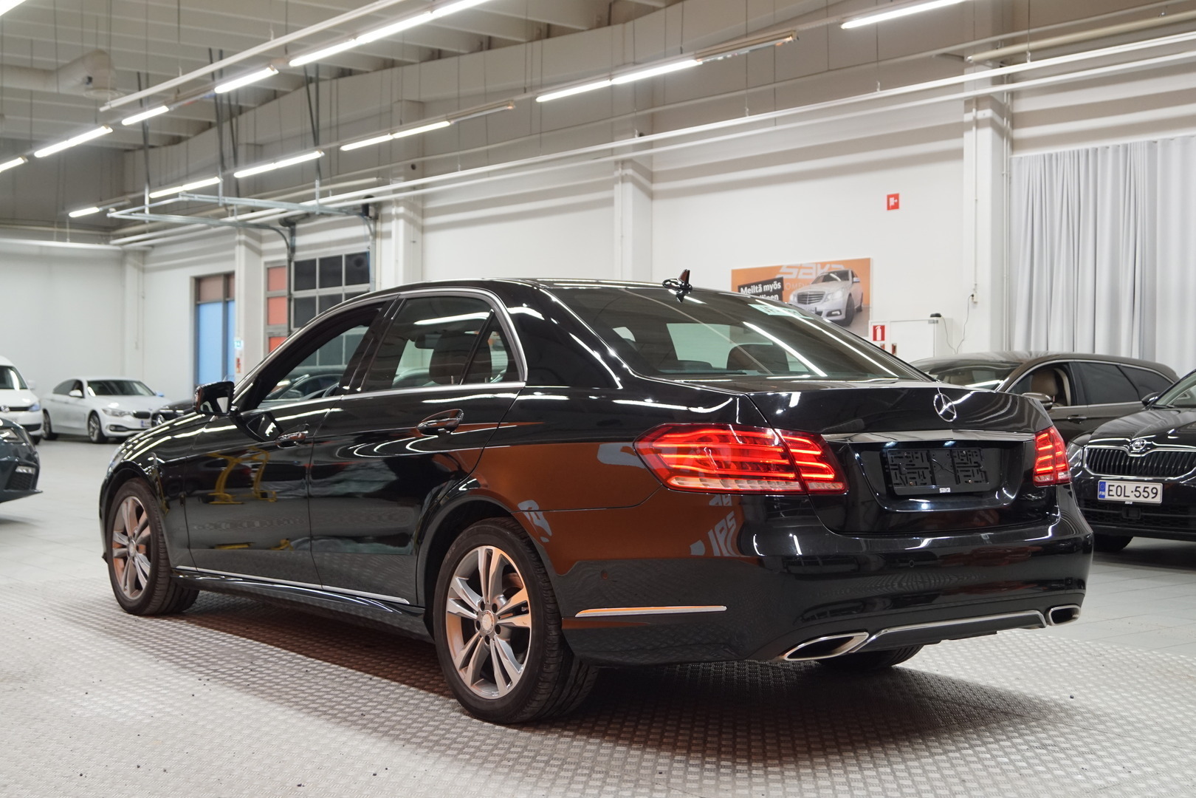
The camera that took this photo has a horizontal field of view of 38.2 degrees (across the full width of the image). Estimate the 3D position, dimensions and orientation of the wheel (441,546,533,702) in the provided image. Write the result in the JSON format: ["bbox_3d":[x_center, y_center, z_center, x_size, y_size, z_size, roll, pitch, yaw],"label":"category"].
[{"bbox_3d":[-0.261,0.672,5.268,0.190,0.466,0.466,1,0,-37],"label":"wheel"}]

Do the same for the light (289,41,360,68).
[{"bbox_3d":[-2.792,-3.530,17.544,0.100,0.090,1.500,0,1,-35],"label":"light"}]

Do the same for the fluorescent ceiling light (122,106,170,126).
[{"bbox_3d":[-5.567,-3.490,21.231,0.120,0.100,1.569,0,0,-35],"label":"fluorescent ceiling light"}]

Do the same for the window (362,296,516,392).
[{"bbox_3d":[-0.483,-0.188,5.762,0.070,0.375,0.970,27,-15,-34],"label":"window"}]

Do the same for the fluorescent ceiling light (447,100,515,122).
[{"bbox_3d":[-1.451,-3.547,21.420,0.100,0.090,1.500,0,1,-35],"label":"fluorescent ceiling light"}]

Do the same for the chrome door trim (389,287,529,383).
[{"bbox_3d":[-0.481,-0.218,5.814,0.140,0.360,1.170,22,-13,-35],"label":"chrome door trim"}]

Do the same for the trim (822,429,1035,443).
[{"bbox_3d":[1.015,0.107,5.080,0.930,0.042,0.070,0,0,-37],"label":"trim"}]

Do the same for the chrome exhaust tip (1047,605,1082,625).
[{"bbox_3d":[1.419,0.661,5.273,0.090,0.072,0.240,0,0,43],"label":"chrome exhaust tip"}]

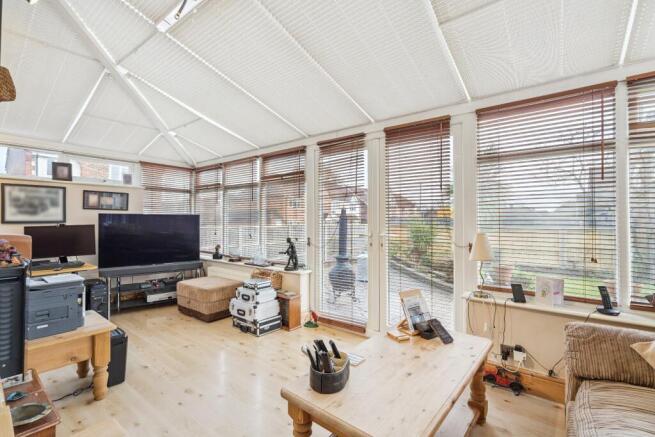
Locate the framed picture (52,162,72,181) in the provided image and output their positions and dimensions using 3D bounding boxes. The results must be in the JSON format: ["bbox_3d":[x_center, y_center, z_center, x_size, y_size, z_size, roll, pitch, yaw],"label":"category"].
[{"bbox_3d":[-3.228,-0.571,3.551,0.025,0.205,0.178,0,0,38],"label":"framed picture"}]

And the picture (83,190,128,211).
[{"bbox_3d":[-2.934,-0.231,3.880,0.025,0.239,0.493,0,0,38],"label":"picture"}]

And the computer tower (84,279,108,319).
[{"bbox_3d":[-2.838,0.993,3.548,0.450,0.470,0.185,0,0,38],"label":"computer tower"}]

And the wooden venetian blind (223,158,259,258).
[{"bbox_3d":[-1.288,-0.158,4.327,0.833,1.403,0.070,0,0,38],"label":"wooden venetian blind"}]

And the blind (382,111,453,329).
[{"bbox_3d":[0.824,0.116,2.697,0.615,2.011,0.070,0,0,38],"label":"blind"}]

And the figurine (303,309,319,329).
[{"bbox_3d":[-0.185,1.118,3.261,0.165,0.145,0.140,0,0,0],"label":"figurine"}]

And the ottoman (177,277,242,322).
[{"bbox_3d":[-1.489,0.997,3.690,0.680,0.385,0.450,0,0,38],"label":"ottoman"}]

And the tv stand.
[{"bbox_3d":[-2.344,0.920,3.940,1.160,0.540,0.420,0,0,-36],"label":"tv stand"}]

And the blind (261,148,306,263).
[{"bbox_3d":[-0.578,-0.155,3.779,0.833,1.410,0.070,0,0,38],"label":"blind"}]

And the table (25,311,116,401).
[{"bbox_3d":[-1.958,0.983,1.855,0.620,0.470,0.850,-1,0,42],"label":"table"}]

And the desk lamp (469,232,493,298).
[{"bbox_3d":[1.159,0.353,2.200,0.165,0.494,0.165,0,0,38],"label":"desk lamp"}]

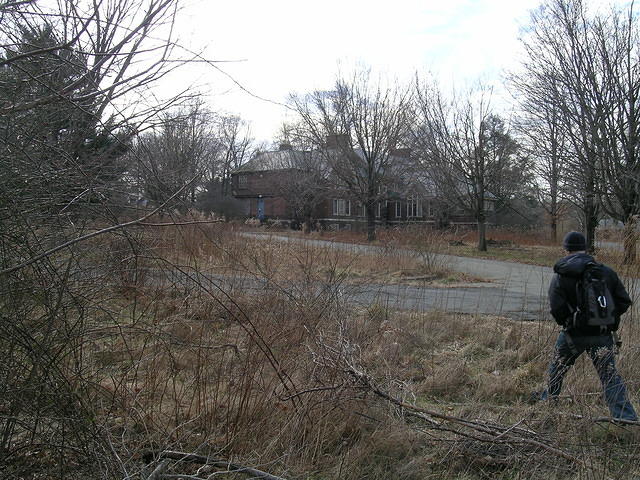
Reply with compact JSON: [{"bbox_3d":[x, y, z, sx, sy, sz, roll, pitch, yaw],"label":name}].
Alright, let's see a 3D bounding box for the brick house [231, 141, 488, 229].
[{"bbox_3d":[3.800,-5.281,58.302,23.000,8.100,10.000,2,4,33],"label":"brick house"}]

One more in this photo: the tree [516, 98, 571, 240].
[{"bbox_3d":[12.000,-3.904,34.341,3.100,8.000,3.100,0,3,0],"label":"tree"}]

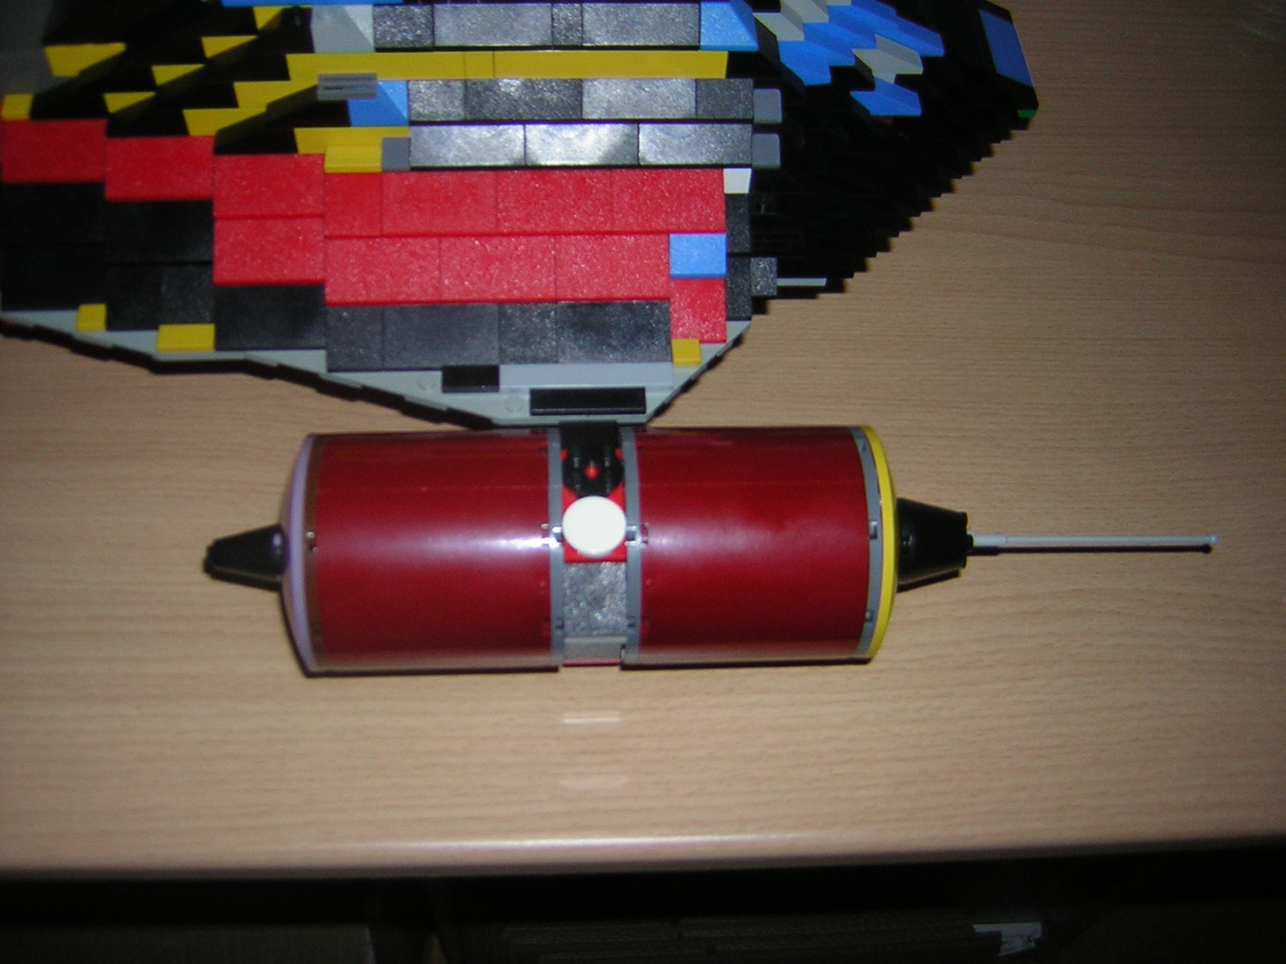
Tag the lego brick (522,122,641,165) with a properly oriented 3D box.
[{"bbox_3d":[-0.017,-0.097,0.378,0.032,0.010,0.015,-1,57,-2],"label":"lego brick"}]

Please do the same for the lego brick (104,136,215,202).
[{"bbox_3d":[-0.134,-0.091,0.377,0.032,0.010,0.024,-1,58,-4],"label":"lego brick"}]

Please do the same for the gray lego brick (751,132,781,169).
[{"bbox_3d":[0.035,-0.093,0.376,0.008,0.006,0.008,-1,60,-4],"label":"gray lego brick"}]

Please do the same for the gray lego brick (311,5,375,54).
[{"bbox_3d":[-0.079,-0.122,0.352,0.016,0.011,0.016,-1,60,-4],"label":"gray lego brick"}]

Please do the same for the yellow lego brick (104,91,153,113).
[{"bbox_3d":[-0.142,-0.109,0.377,0.017,0.010,0.008,-1,58,-4],"label":"yellow lego brick"}]

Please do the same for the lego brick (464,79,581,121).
[{"bbox_3d":[-0.033,-0.108,0.368,0.032,0.011,0.016,-1,60,-4],"label":"lego brick"}]

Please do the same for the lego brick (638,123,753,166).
[{"bbox_3d":[0.015,-0.097,0.377,0.032,0.010,0.016,-1,58,-3],"label":"lego brick"}]

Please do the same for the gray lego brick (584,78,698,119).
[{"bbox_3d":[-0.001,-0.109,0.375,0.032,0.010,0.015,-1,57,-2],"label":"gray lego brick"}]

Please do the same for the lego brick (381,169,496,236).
[{"bbox_3d":[-0.057,-0.081,0.378,0.032,0.010,0.024,-1,58,-3],"label":"lego brick"}]

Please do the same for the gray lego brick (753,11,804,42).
[{"bbox_3d":[0.038,-0.130,0.374,0.016,0.011,0.008,-1,60,-4],"label":"gray lego brick"}]

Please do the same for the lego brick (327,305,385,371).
[{"bbox_3d":[-0.080,-0.044,0.376,0.016,0.010,0.024,-1,58,-3],"label":"lego brick"}]

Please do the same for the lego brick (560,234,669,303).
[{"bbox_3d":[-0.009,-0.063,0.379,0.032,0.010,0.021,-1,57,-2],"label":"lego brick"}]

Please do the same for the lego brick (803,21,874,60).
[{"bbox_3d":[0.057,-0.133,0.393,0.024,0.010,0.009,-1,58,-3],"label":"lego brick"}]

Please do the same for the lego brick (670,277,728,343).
[{"bbox_3d":[0.015,-0.052,0.381,0.016,0.010,0.024,-1,58,-4],"label":"lego brick"}]

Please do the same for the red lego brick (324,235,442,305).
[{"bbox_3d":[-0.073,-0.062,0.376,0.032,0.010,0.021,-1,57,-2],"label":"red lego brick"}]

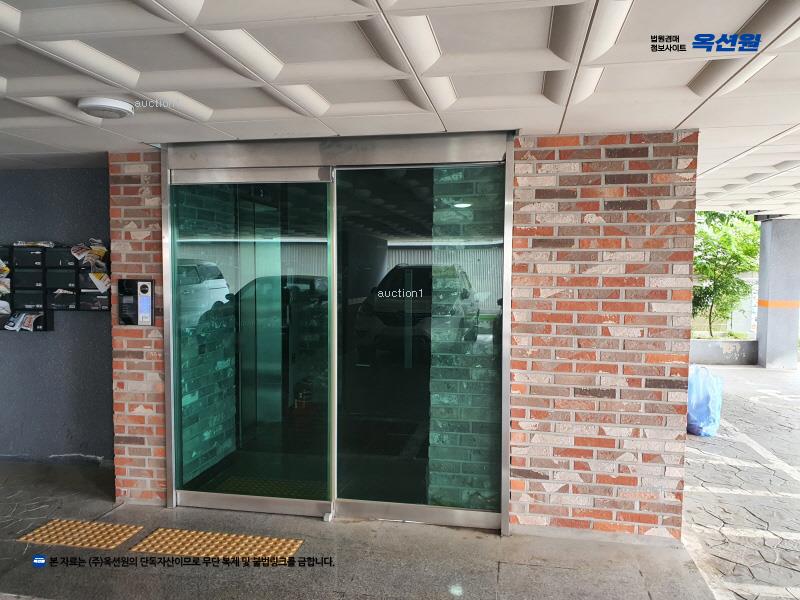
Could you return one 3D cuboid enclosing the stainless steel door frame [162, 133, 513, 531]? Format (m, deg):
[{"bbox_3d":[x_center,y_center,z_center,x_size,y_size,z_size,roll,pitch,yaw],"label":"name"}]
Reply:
[{"bbox_3d":[-0.419,0.189,3.644,2.161,2.303,0.150,1,4,11],"label":"stainless steel door frame"}]

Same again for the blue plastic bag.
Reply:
[{"bbox_3d":[2.796,0.926,5.628,0.440,0.700,0.400,1,3,11],"label":"blue plastic bag"}]

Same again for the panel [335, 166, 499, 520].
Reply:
[{"bbox_3d":[0.109,0.262,3.584,1.040,2.105,0.050,1,4,11],"label":"panel"}]

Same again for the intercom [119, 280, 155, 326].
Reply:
[{"bbox_3d":[-1.698,0.020,3.878,0.250,0.298,0.028,1,3,11],"label":"intercom"}]

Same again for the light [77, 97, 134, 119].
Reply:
[{"bbox_3d":[-1.376,-0.897,2.823,0.237,0.045,0.237,1,3,11],"label":"light"}]

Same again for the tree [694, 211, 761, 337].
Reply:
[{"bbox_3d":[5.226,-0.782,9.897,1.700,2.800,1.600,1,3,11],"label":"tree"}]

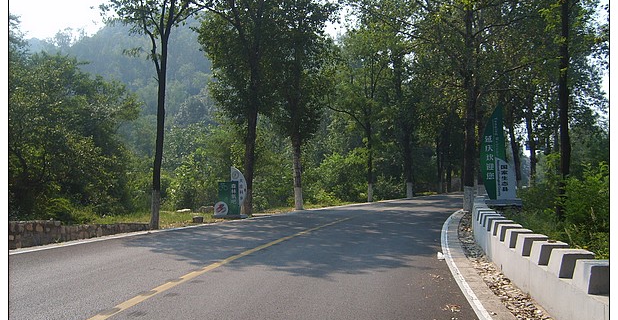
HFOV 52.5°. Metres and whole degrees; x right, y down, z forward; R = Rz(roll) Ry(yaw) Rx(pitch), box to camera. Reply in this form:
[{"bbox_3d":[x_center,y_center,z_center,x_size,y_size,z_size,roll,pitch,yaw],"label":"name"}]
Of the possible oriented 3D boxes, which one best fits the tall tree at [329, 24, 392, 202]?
[{"bbox_3d":[3.150,-2.850,38.200,3.900,10.800,3.900,0,-2,0],"label":"tall tree"}]

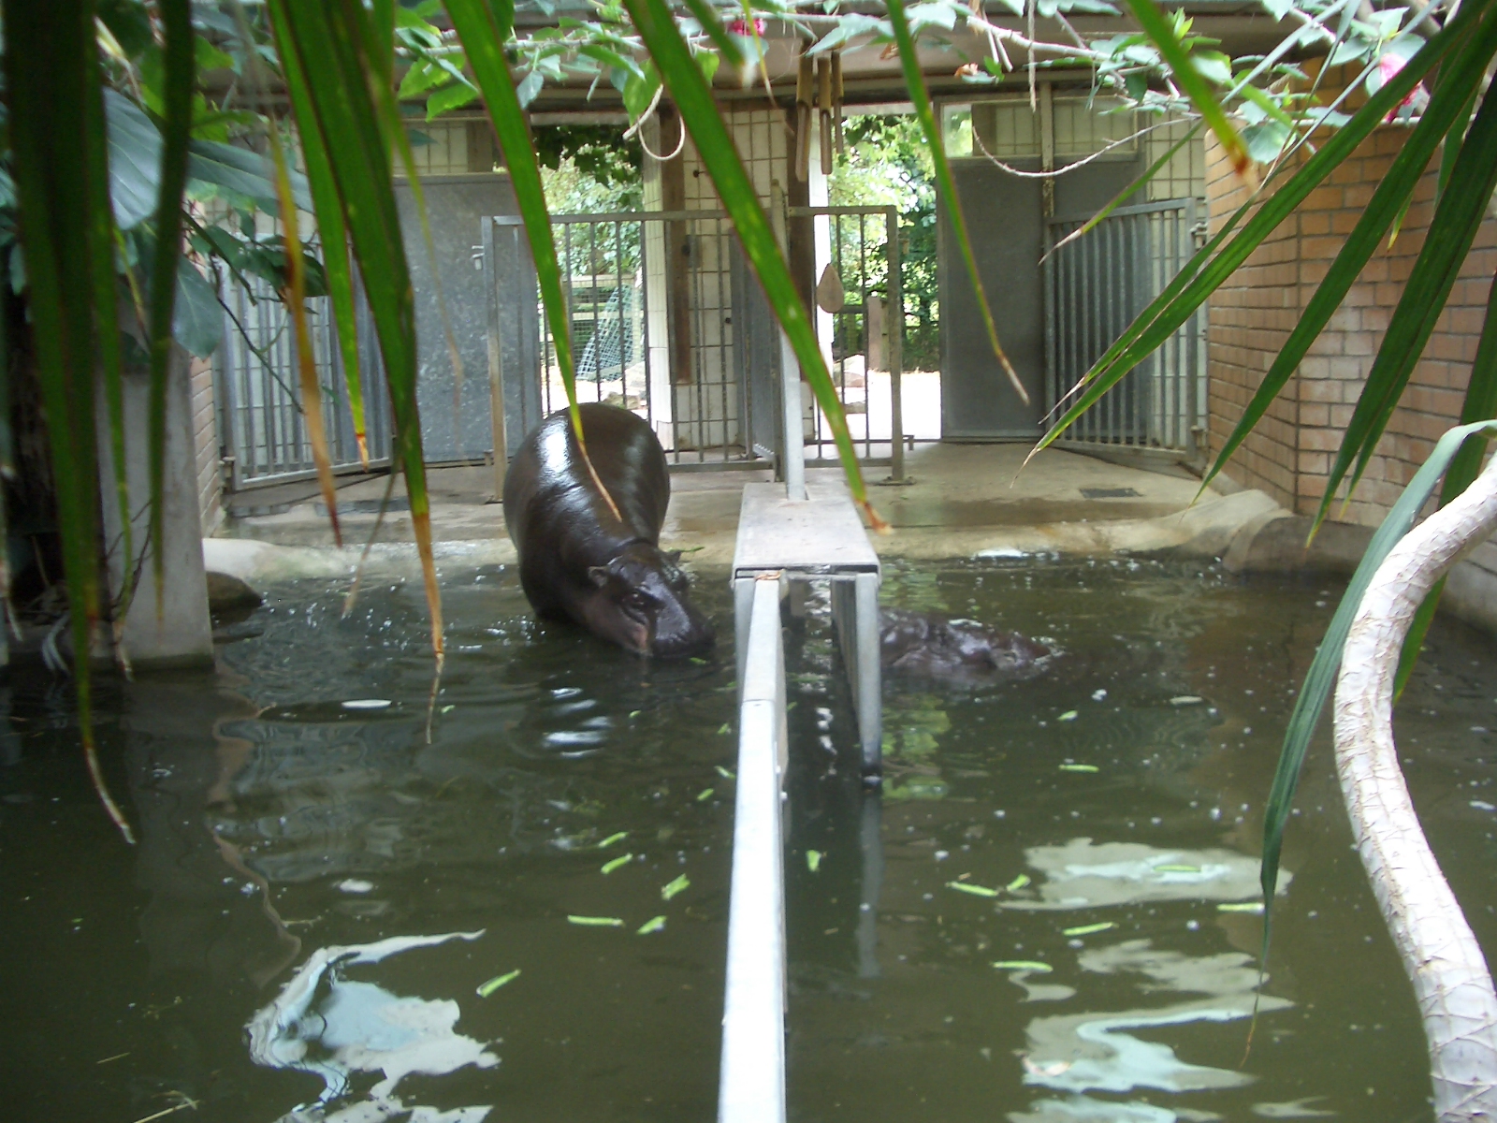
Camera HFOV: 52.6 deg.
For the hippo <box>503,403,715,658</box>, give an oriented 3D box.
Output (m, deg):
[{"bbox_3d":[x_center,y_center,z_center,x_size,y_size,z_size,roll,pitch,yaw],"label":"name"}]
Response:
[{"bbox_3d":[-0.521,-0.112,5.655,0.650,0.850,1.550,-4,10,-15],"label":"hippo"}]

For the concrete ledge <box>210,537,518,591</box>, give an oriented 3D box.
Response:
[{"bbox_3d":[-1.655,0.001,6.717,1.500,0.200,0.400,-1,9,0],"label":"concrete ledge"}]

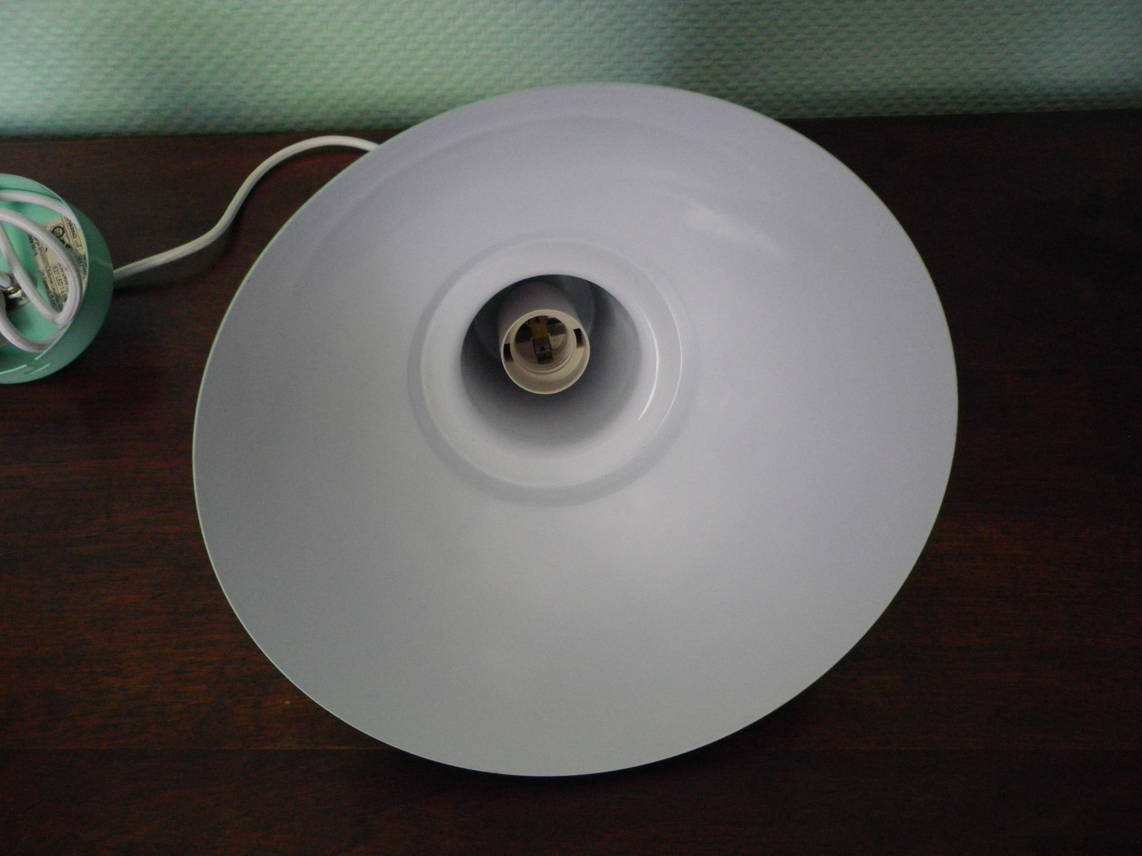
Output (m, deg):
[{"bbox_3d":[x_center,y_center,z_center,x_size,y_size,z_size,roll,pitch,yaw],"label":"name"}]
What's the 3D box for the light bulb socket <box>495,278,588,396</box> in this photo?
[{"bbox_3d":[-0.014,-0.045,0.447,0.041,0.041,0.052,0,24,-7],"label":"light bulb socket"}]

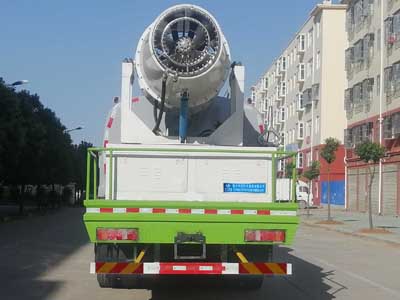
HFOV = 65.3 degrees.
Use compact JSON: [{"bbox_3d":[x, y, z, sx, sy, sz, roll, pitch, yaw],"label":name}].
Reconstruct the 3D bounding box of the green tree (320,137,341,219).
[{"bbox_3d":[5.605,1.203,13.400,0.850,3.500,0.850,1,-6,-2],"label":"green tree"}]

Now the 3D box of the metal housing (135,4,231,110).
[{"bbox_3d":[-0.230,-1.318,4.350,1.250,1.250,1.000,1,-9,-5],"label":"metal housing"}]

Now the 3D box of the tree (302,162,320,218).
[{"bbox_3d":[5.504,1.900,15.400,0.850,2.700,0.850,1,-6,-2],"label":"tree"}]

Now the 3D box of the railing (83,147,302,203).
[{"bbox_3d":[-0.097,0.304,3.800,2.380,0.620,0.500,1,-6,-2],"label":"railing"}]

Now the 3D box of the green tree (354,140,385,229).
[{"bbox_3d":[5.704,1.144,10.500,0.980,2.850,0.980,1,-6,-2],"label":"green tree"}]

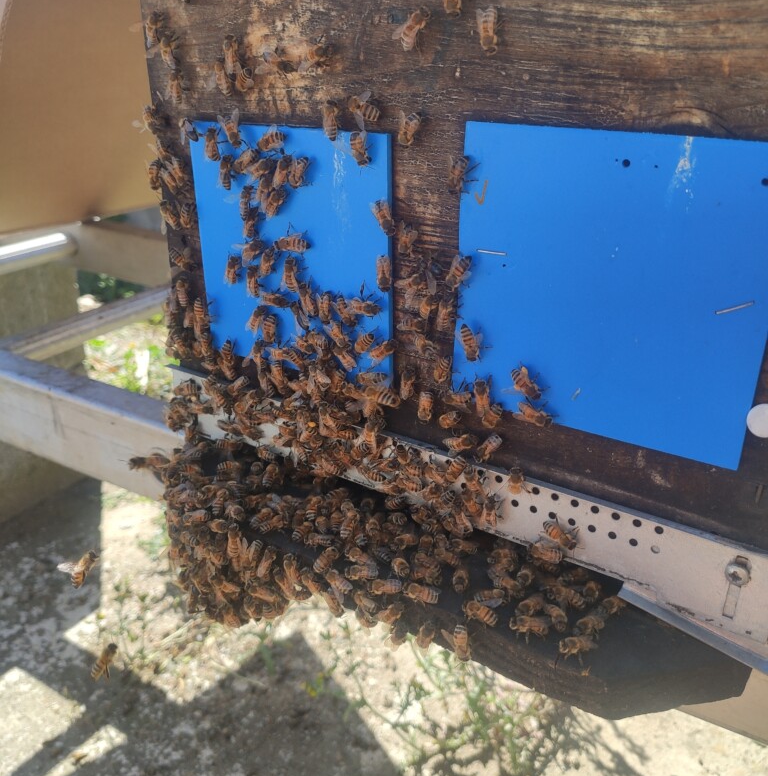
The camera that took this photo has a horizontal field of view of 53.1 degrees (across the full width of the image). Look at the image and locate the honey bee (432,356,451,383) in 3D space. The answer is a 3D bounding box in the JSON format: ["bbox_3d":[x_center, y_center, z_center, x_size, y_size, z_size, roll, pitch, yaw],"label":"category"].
[{"bbox_3d":[0.022,-0.006,0.285,0.006,0.013,0.005,30,50,21],"label":"honey bee"}]

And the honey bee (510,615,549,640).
[{"bbox_3d":[0.052,0.084,0.272,0.013,0.005,0.006,4,25,8],"label":"honey bee"}]

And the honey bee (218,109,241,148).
[{"bbox_3d":[-0.060,-0.102,0.306,0.008,0.013,0.005,-5,16,36],"label":"honey bee"}]

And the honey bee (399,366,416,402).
[{"bbox_3d":[0.009,-0.002,0.302,0.006,0.014,0.005,21,30,26],"label":"honey bee"}]

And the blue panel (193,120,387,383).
[{"bbox_3d":[-0.039,-0.054,0.317,0.097,0.101,0.003,15,29,29],"label":"blue panel"}]

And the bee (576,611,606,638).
[{"bbox_3d":[0.073,0.085,0.272,0.013,0.005,0.006,-8,26,-17],"label":"bee"}]

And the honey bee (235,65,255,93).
[{"bbox_3d":[-0.051,-0.115,0.287,0.006,0.012,0.005,40,58,14],"label":"honey bee"}]

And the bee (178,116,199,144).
[{"bbox_3d":[-0.078,-0.104,0.310,0.007,0.012,0.005,-34,-1,40],"label":"bee"}]

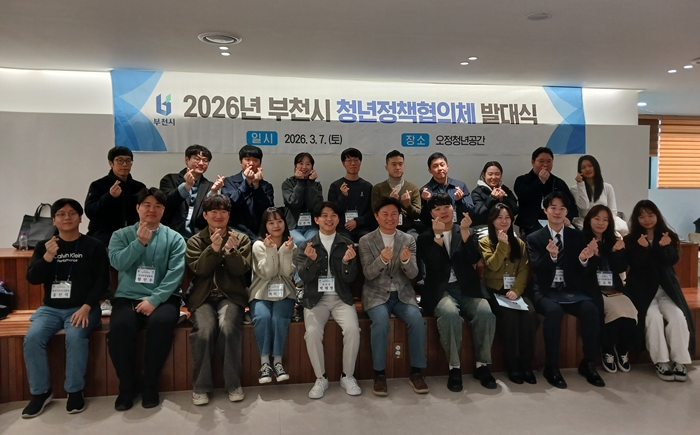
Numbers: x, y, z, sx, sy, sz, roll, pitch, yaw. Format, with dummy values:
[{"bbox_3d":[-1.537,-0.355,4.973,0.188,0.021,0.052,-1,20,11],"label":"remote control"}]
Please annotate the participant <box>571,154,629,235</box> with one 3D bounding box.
[{"bbox_3d":[2.326,0.053,5.189,0.500,1.294,0.720,0,3,3],"label":"participant"}]

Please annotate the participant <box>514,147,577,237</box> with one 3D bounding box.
[{"bbox_3d":[1.856,0.004,5.110,0.630,1.320,0.780,0,3,8],"label":"participant"}]

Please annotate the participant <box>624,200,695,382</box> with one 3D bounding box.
[{"bbox_3d":[2.492,0.520,4.435,0.560,1.310,0.760,0,3,4],"label":"participant"}]

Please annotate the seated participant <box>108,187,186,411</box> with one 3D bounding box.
[{"bbox_3d":[-1.405,0.505,3.816,0.570,1.413,0.770,-1,3,-11],"label":"seated participant"}]

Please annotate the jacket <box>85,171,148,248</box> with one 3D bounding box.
[{"bbox_3d":[-1.956,-0.035,4.613,0.570,0.723,0.420,-1,3,-14],"label":"jacket"}]

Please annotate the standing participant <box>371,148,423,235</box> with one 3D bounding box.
[{"bbox_3d":[0.421,0.056,4.865,0.480,1.325,0.750,0,3,-6],"label":"standing participant"}]

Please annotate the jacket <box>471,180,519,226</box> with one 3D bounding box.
[{"bbox_3d":[1.343,-0.093,5.139,0.500,0.550,0.420,0,3,6],"label":"jacket"}]

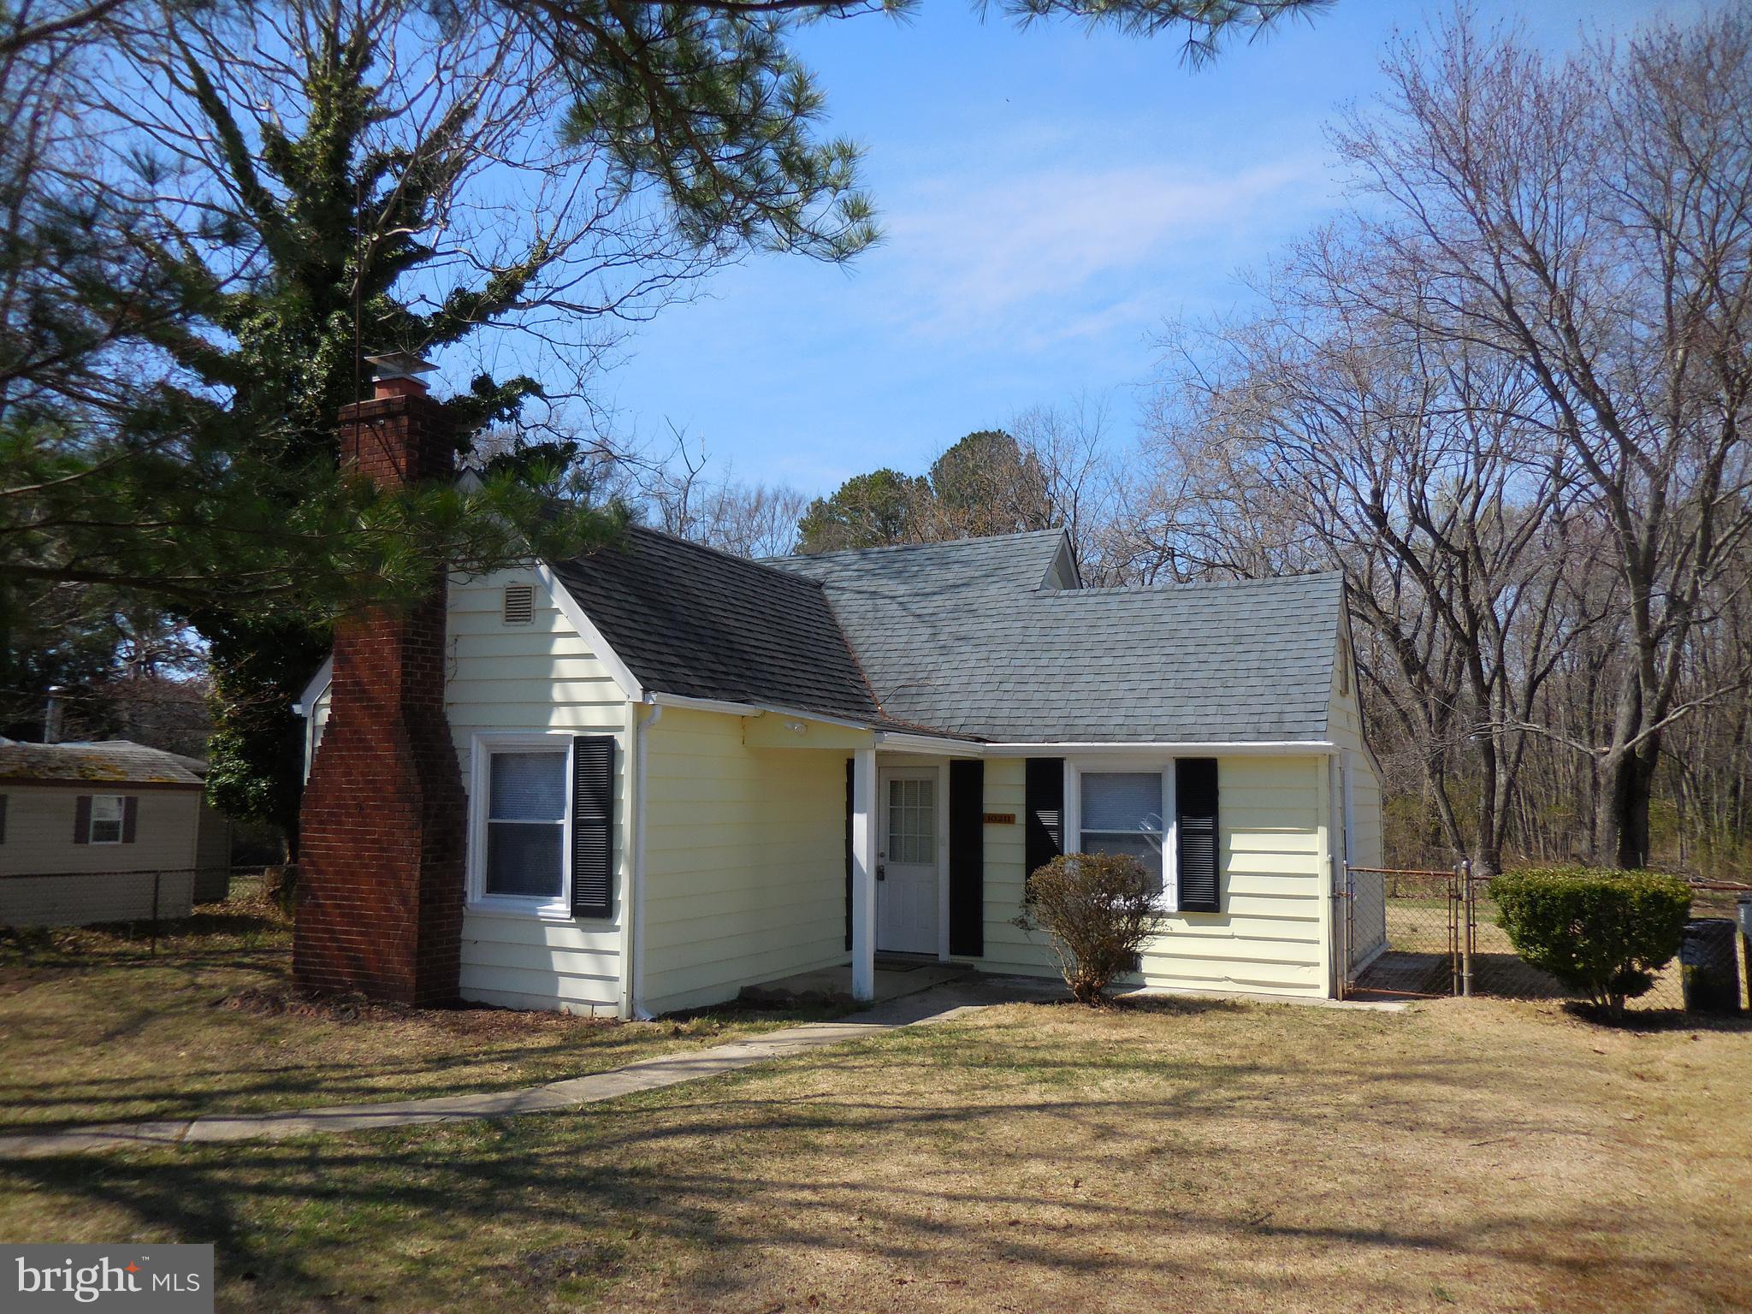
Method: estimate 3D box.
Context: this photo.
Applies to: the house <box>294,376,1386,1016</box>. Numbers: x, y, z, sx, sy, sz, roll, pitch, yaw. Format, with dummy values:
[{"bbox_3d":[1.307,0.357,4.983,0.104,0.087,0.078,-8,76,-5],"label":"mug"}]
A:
[{"bbox_3d":[0.557,0.668,14.636,9.160,5.600,10.420,-3,-7,26],"label":"house"}]

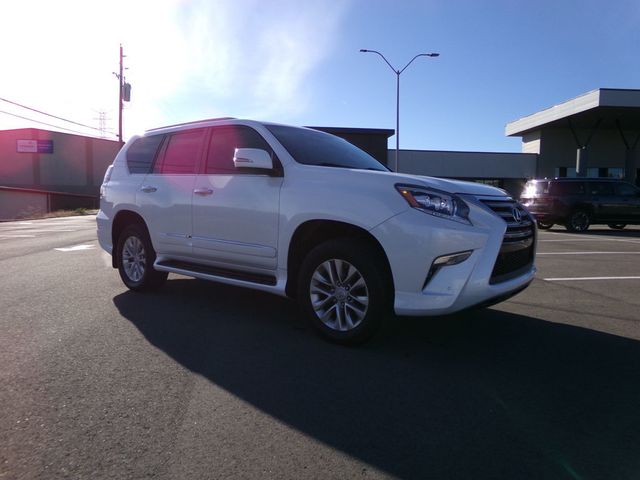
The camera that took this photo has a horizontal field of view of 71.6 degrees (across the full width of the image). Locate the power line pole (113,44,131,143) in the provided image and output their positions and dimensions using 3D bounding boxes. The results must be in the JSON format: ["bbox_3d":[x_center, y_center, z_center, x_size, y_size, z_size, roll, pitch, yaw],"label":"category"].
[{"bbox_3d":[-15.830,-8.885,35.593,1.300,13.130,0.700,-2,6,-23],"label":"power line pole"}]

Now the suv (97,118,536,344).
[{"bbox_3d":[-0.447,-0.312,4.661,4.860,1.850,1.890,5,7,39],"label":"suv"}]

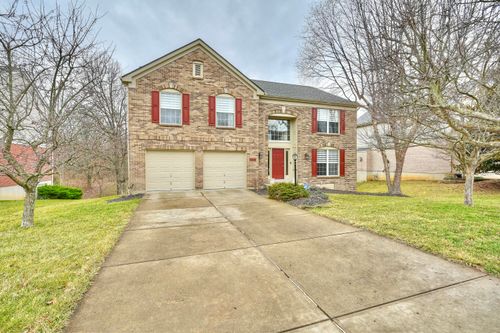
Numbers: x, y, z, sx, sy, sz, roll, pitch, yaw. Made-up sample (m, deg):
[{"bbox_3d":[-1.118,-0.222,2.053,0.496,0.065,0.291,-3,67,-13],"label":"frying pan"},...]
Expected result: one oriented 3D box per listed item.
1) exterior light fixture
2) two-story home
[{"bbox_3d":[2.087,0.370,10.800,0.250,1.920,0.250,0,0,-18],"label":"exterior light fixture"},{"bbox_3d":[-0.767,-2.841,19.074,15.200,8.750,11.000,0,0,-18],"label":"two-story home"}]

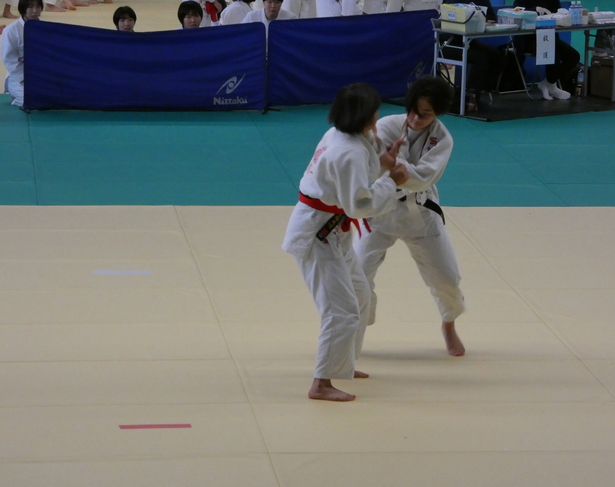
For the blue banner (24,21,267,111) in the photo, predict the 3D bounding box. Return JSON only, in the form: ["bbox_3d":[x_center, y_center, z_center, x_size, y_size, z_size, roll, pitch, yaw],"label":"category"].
[{"bbox_3d":[-1.349,-1.488,22.683,2.020,0.760,0.100,0,11,-8],"label":"blue banner"}]

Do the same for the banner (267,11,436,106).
[{"bbox_3d":[0.425,-1.627,23.636,1.950,0.760,0.100,-7,14,-38],"label":"banner"}]

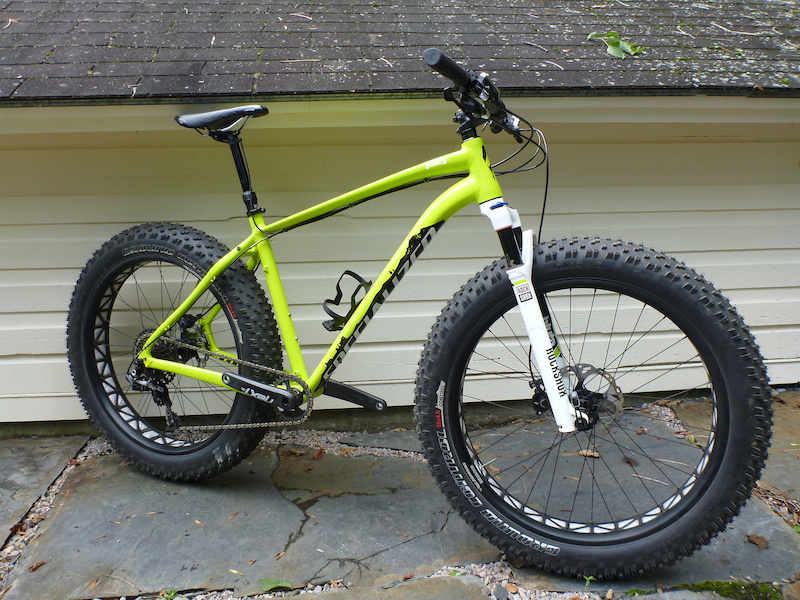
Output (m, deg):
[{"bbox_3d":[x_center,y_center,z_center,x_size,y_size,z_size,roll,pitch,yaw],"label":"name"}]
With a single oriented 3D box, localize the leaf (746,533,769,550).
[{"bbox_3d":[0.848,0.575,1.535,0.034,0.011,0.050,-5,11,-29],"label":"leaf"}]

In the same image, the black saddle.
[{"bbox_3d":[-0.450,-0.461,1.658,0.270,0.067,0.143,5,10,23],"label":"black saddle"}]

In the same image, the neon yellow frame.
[{"bbox_3d":[-0.231,-0.063,1.626,0.977,0.655,0.190,5,10,23],"label":"neon yellow frame"}]

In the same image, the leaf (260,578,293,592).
[{"bbox_3d":[-0.261,0.605,1.366,0.064,0.016,0.040,0,9,0],"label":"leaf"}]

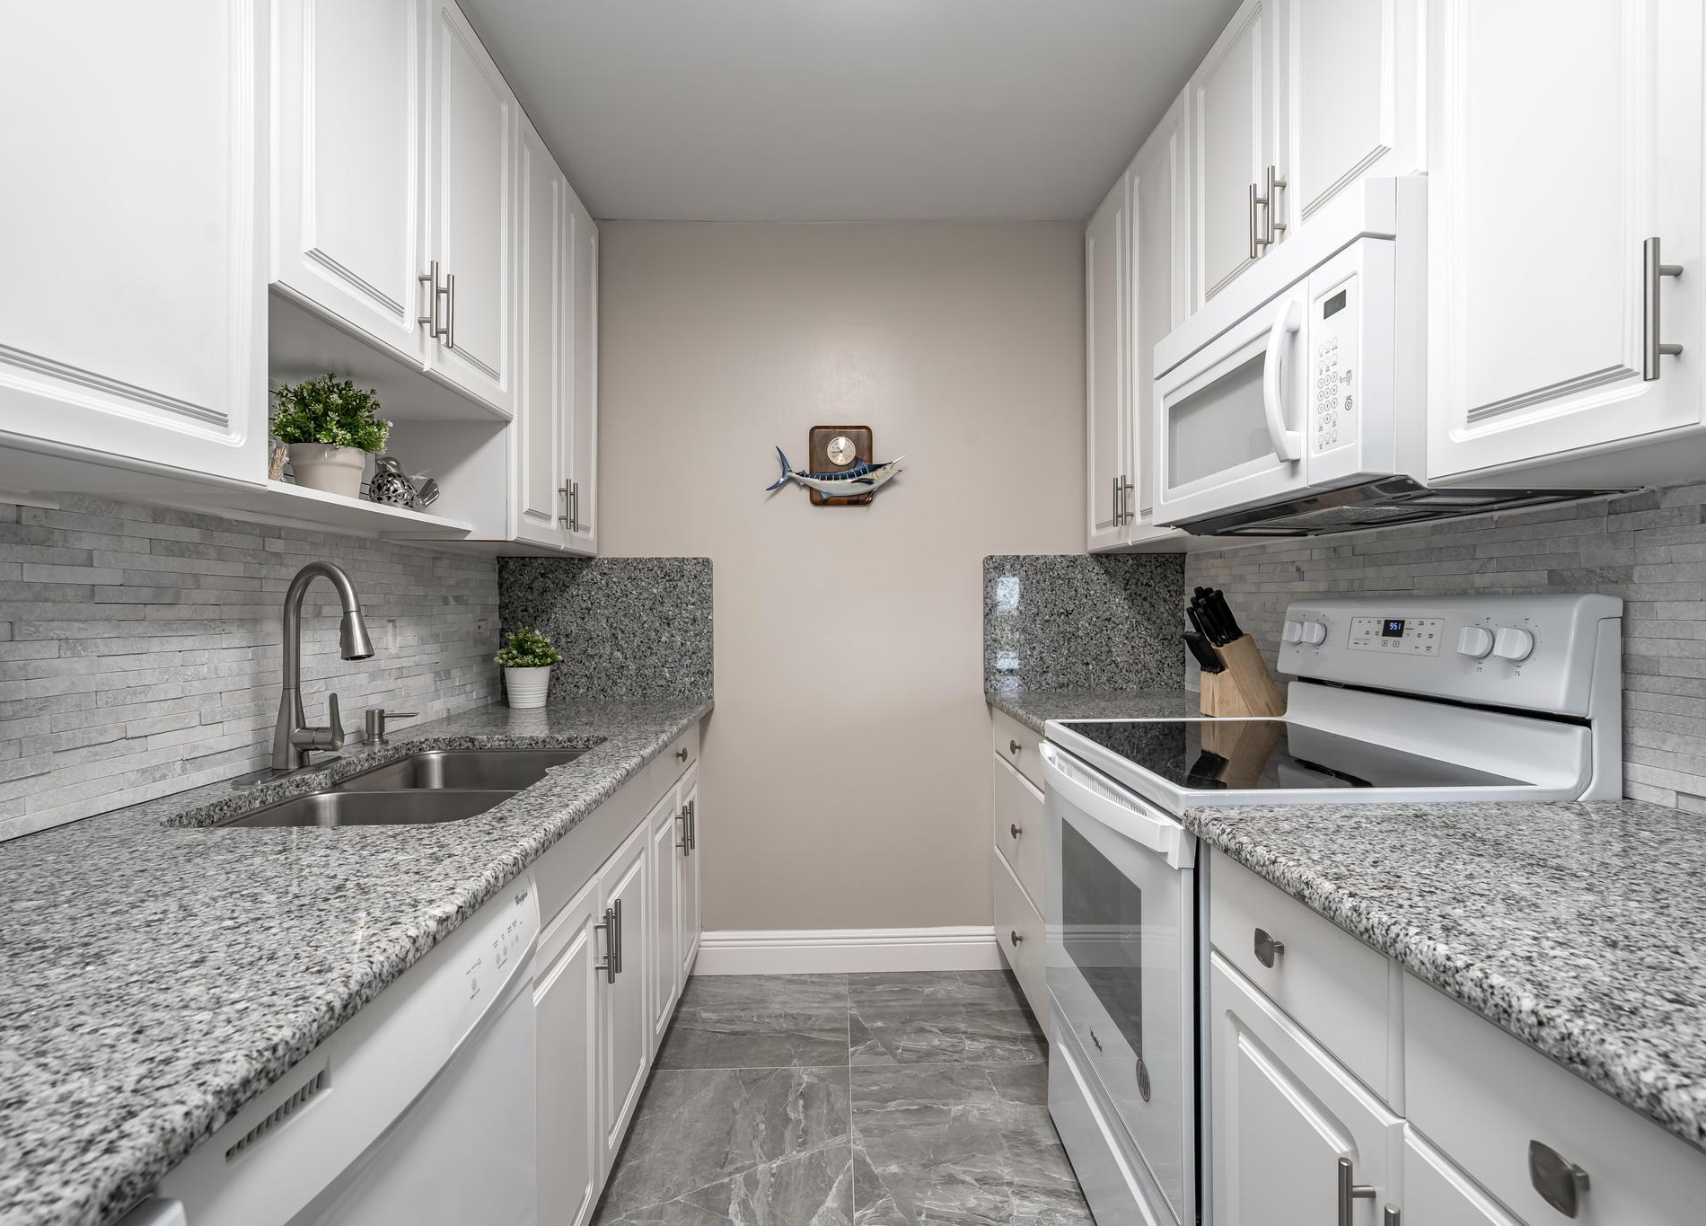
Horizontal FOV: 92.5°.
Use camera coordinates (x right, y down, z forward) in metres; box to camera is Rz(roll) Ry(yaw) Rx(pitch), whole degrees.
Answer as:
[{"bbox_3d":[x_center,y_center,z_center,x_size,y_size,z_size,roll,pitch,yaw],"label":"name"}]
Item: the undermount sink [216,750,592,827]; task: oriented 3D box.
[{"bbox_3d":[-0.713,0.408,1.430,0.425,0.205,0.765,0,0,-1],"label":"undermount sink"}]

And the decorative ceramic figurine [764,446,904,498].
[{"bbox_3d":[-0.059,-0.451,2.626,0.451,0.173,0.060,0,0,-1],"label":"decorative ceramic figurine"}]

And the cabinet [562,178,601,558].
[{"bbox_3d":[-0.989,-0.724,2.473,0.328,1.073,0.343,0,0,-1],"label":"cabinet"}]

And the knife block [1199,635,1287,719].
[{"bbox_3d":[0.997,0.159,2.089,0.175,0.208,0.090,0,0,-1],"label":"knife block"}]

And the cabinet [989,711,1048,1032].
[{"bbox_3d":[0.784,0.732,2.304,0.635,0.865,0.765,0,0,-1],"label":"cabinet"}]

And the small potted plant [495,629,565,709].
[{"bbox_3d":[-0.985,0.163,2.480,0.200,0.240,0.200,0,0,-1],"label":"small potted plant"}]

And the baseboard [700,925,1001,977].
[{"bbox_3d":[-0.003,1.105,2.673,1.028,0.143,0.018,0,0,-1],"label":"baseboard"}]

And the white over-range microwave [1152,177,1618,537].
[{"bbox_3d":[0.885,-0.394,1.521,0.440,0.440,0.758,0,0,-1],"label":"white over-range microwave"}]

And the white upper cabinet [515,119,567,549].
[{"bbox_3d":[-0.981,-0.722,2.131,0.328,1.073,0.343,0,0,-1],"label":"white upper cabinet"}]

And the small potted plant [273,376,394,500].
[{"bbox_3d":[-0.986,-0.324,1.541,0.190,0.245,0.190,0,0,-1],"label":"small potted plant"}]

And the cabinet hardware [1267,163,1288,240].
[{"bbox_3d":[0.777,-0.750,1.496,0.037,0.139,0.012,0,0,-1],"label":"cabinet hardware"}]

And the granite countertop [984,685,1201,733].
[{"bbox_3d":[0.772,0.282,2.300,0.670,0.035,0.760,0,0,-1],"label":"granite countertop"}]

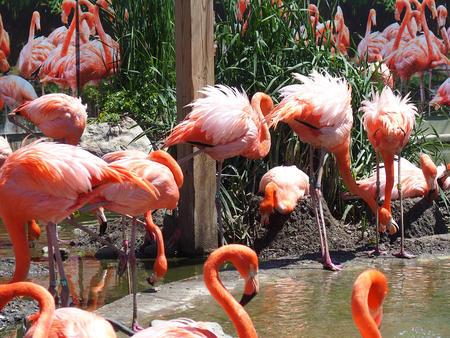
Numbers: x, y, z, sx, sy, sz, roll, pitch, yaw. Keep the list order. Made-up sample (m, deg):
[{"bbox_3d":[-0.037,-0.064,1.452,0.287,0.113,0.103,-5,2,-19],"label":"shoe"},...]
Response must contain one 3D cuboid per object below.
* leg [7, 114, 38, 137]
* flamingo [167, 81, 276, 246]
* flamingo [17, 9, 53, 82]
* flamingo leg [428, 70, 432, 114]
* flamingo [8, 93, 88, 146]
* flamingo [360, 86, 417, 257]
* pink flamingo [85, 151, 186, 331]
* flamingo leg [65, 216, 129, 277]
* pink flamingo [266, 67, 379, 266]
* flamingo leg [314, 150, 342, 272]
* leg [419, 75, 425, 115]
[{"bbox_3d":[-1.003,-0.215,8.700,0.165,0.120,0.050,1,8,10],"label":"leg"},{"bbox_3d":[-0.041,0.037,7.580,0.500,0.830,0.250,0,8,5],"label":"flamingo"},{"bbox_3d":[-1.208,-0.573,11.500,0.240,0.930,0.400,4,9,28],"label":"flamingo"},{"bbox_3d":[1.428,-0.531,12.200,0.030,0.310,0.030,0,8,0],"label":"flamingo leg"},{"bbox_3d":[-0.865,-0.047,8.650,0.420,0.680,0.250,2,9,15],"label":"flamingo"},{"bbox_3d":[0.745,0.011,8.000,0.250,0.780,0.500,0,8,0],"label":"flamingo"},{"bbox_3d":[-0.366,0.265,6.600,0.420,0.680,0.220,2,9,15],"label":"pink flamingo"},{"bbox_3d":[-0.484,0.292,6.620,0.240,0.220,0.060,1,8,12],"label":"flamingo leg"},{"bbox_3d":[0.439,0.002,7.750,0.510,0.860,0.280,0,8,5],"label":"pink flamingo"},{"bbox_3d":[0.451,0.176,7.650,0.120,0.530,0.060,1,8,10],"label":"flamingo leg"},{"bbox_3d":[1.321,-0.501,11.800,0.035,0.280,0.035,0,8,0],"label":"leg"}]

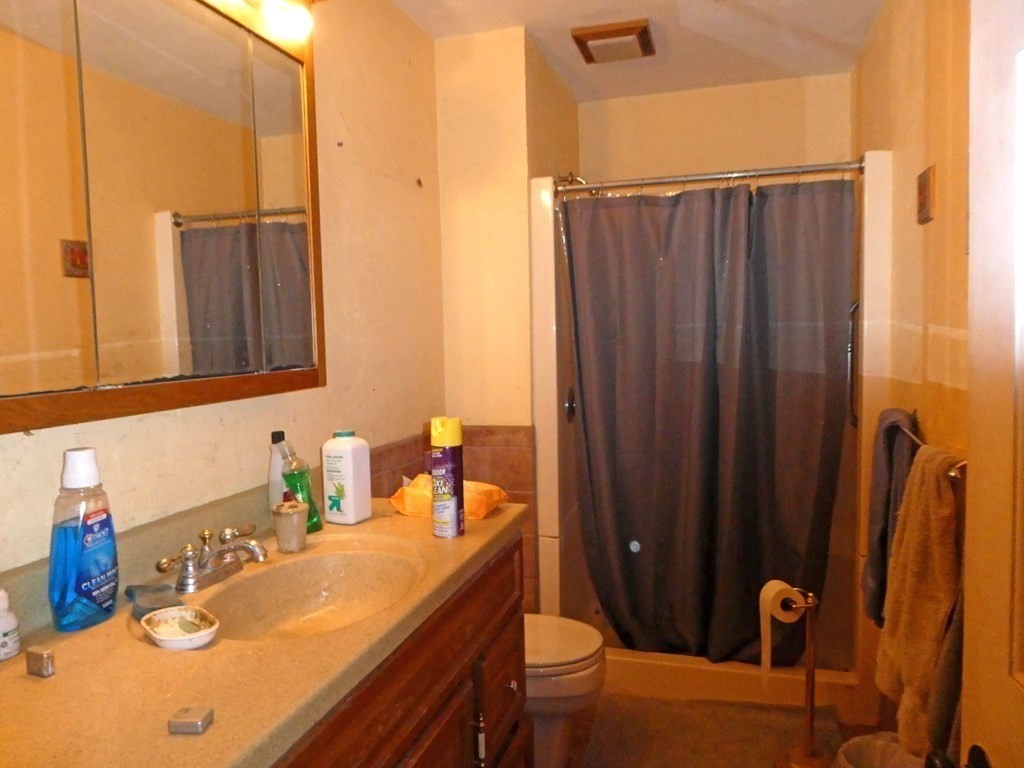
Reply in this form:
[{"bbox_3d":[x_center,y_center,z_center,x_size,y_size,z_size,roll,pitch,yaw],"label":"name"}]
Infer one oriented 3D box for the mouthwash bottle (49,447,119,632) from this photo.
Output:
[{"bbox_3d":[-0.659,0.231,1.095,0.076,0.263,0.100,1,5,23],"label":"mouthwash bottle"}]

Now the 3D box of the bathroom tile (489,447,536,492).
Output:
[{"bbox_3d":[-0.001,0.300,2.489,0.156,0.154,0.009,0,4,17],"label":"bathroom tile"}]

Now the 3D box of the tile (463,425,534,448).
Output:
[{"bbox_3d":[-0.060,0.184,2.498,0.285,0.073,0.009,0,4,17],"label":"tile"}]

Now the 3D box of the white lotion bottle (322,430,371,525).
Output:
[{"bbox_3d":[-0.383,0.212,1.648,0.080,0.209,0.074,1,5,23],"label":"white lotion bottle"}]

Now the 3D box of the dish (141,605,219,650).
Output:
[{"bbox_3d":[-0.469,0.349,1.004,0.084,0.027,0.133,-5,6,-43],"label":"dish"}]

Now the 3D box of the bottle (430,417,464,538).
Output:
[{"bbox_3d":[-0.135,0.196,1.499,0.066,0.245,0.066,-1,4,0],"label":"bottle"}]

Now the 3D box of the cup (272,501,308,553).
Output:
[{"bbox_3d":[-0.443,0.287,1.423,0.069,0.089,0.069,-1,4,0],"label":"cup"}]

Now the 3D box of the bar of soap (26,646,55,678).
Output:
[{"bbox_3d":[-0.607,0.359,0.915,0.035,0.029,0.013,0,4,19],"label":"bar of soap"}]

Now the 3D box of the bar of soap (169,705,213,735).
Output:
[{"bbox_3d":[-0.354,0.372,0.784,0.036,0.013,0.029,-1,4,5],"label":"bar of soap"}]

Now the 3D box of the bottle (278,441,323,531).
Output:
[{"bbox_3d":[-0.468,0.223,1.568,0.063,0.198,0.047,-16,-1,-18],"label":"bottle"}]

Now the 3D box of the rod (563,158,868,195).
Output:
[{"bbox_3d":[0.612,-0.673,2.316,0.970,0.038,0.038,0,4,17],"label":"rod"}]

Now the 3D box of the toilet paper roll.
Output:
[{"bbox_3d":[0.826,0.771,2.180,0.105,0.322,0.090,-2,4,-7],"label":"toilet paper roll"}]

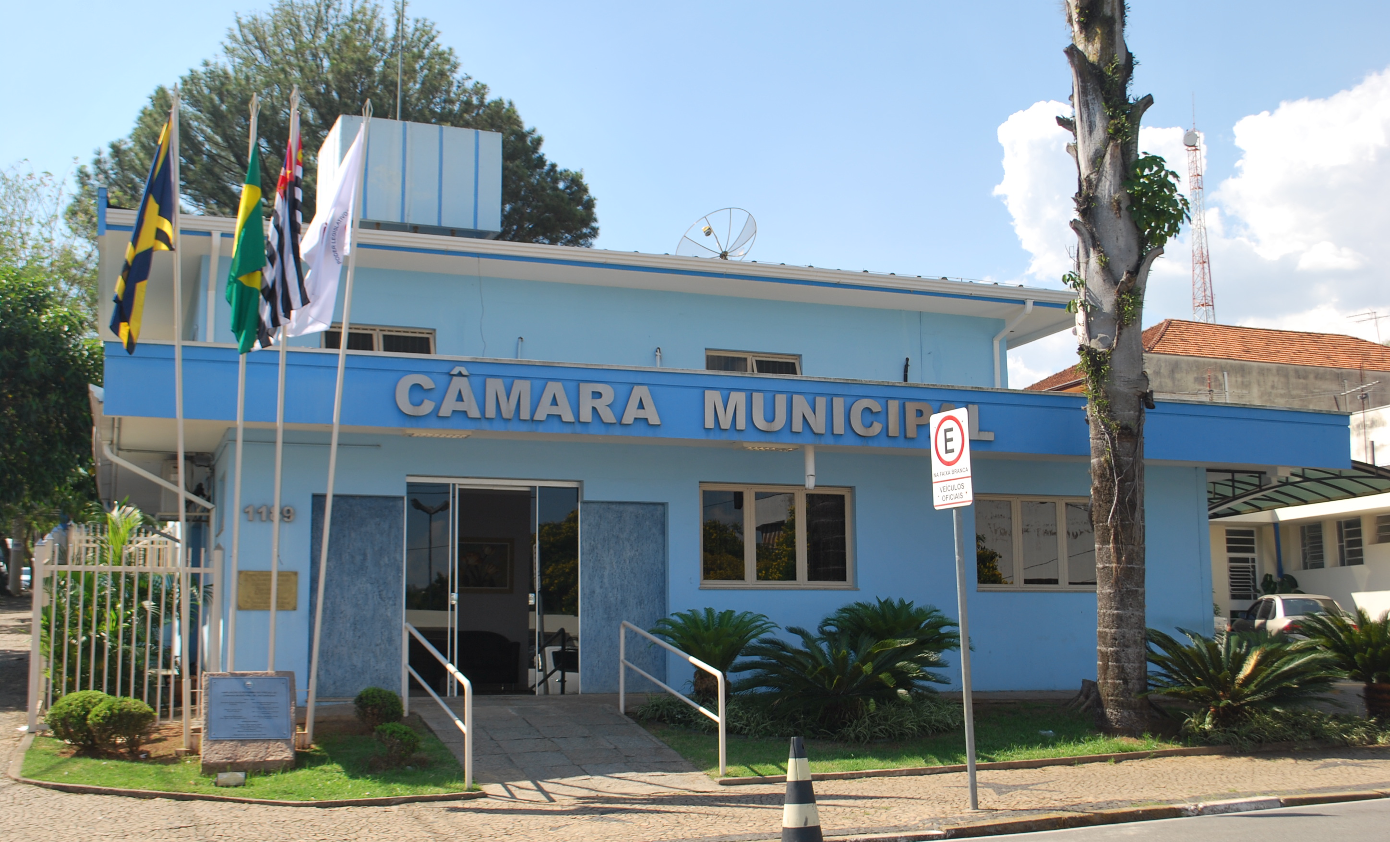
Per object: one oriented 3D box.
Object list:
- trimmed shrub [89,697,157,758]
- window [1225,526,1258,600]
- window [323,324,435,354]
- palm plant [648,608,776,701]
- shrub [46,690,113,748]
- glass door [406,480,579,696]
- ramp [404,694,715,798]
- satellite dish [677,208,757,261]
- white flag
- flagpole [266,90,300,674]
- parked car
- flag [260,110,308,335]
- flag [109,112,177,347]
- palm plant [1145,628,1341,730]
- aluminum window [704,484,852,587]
[{"bbox_3d":[-4.968,2.655,13.100,0.580,0.530,0.560,3,-9,-21],"label":"trimmed shrub"},{"bbox_3d":[12.691,3.335,35.002,0.899,1.633,0.100,3,-9,-21],"label":"window"},{"bbox_3d":[-4.404,-0.898,21.072,1.575,0.950,0.100,3,-9,-21],"label":"window"},{"bbox_3d":[0.190,2.586,16.477,1.340,1.070,1.300,-1,-8,0],"label":"palm plant"},{"bbox_3d":[-5.642,2.737,13.850,0.620,0.540,0.620,3,-9,-21],"label":"shrub"},{"bbox_3d":[-2.142,1.765,16.154,1.899,2.306,0.120,3,-9,-21],"label":"glass door"},{"bbox_3d":[-1.237,2.878,13.513,2.100,0.630,3.100,3,-9,-19],"label":"ramp"},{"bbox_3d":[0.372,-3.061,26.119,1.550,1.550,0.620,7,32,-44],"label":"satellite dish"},{"bbox_3d":[-3.675,-1.908,15.063,0.770,2.120,0.350,3,-9,-21],"label":"white flag"},{"bbox_3d":[-3.636,-0.096,13.277,0.090,5.880,0.090,3,-9,-19],"label":"flagpole"},{"bbox_3d":[12.918,4.488,32.700,1.620,1.410,4.050,-1,-8,2],"label":"parked car"},{"bbox_3d":[-4.063,-1.914,14.856,0.480,2.270,0.350,3,-9,-21],"label":"flag"},{"bbox_3d":[-5.040,-1.742,13.779,0.576,2.246,0.350,3,-9,-21],"label":"flag"},{"bbox_3d":[5.825,2.737,16.044,1.954,1.086,1.829,3,-9,-19],"label":"palm plant"},{"bbox_3d":[0.971,1.317,17.420,1.941,1.222,0.100,3,-9,-21],"label":"aluminum window"}]

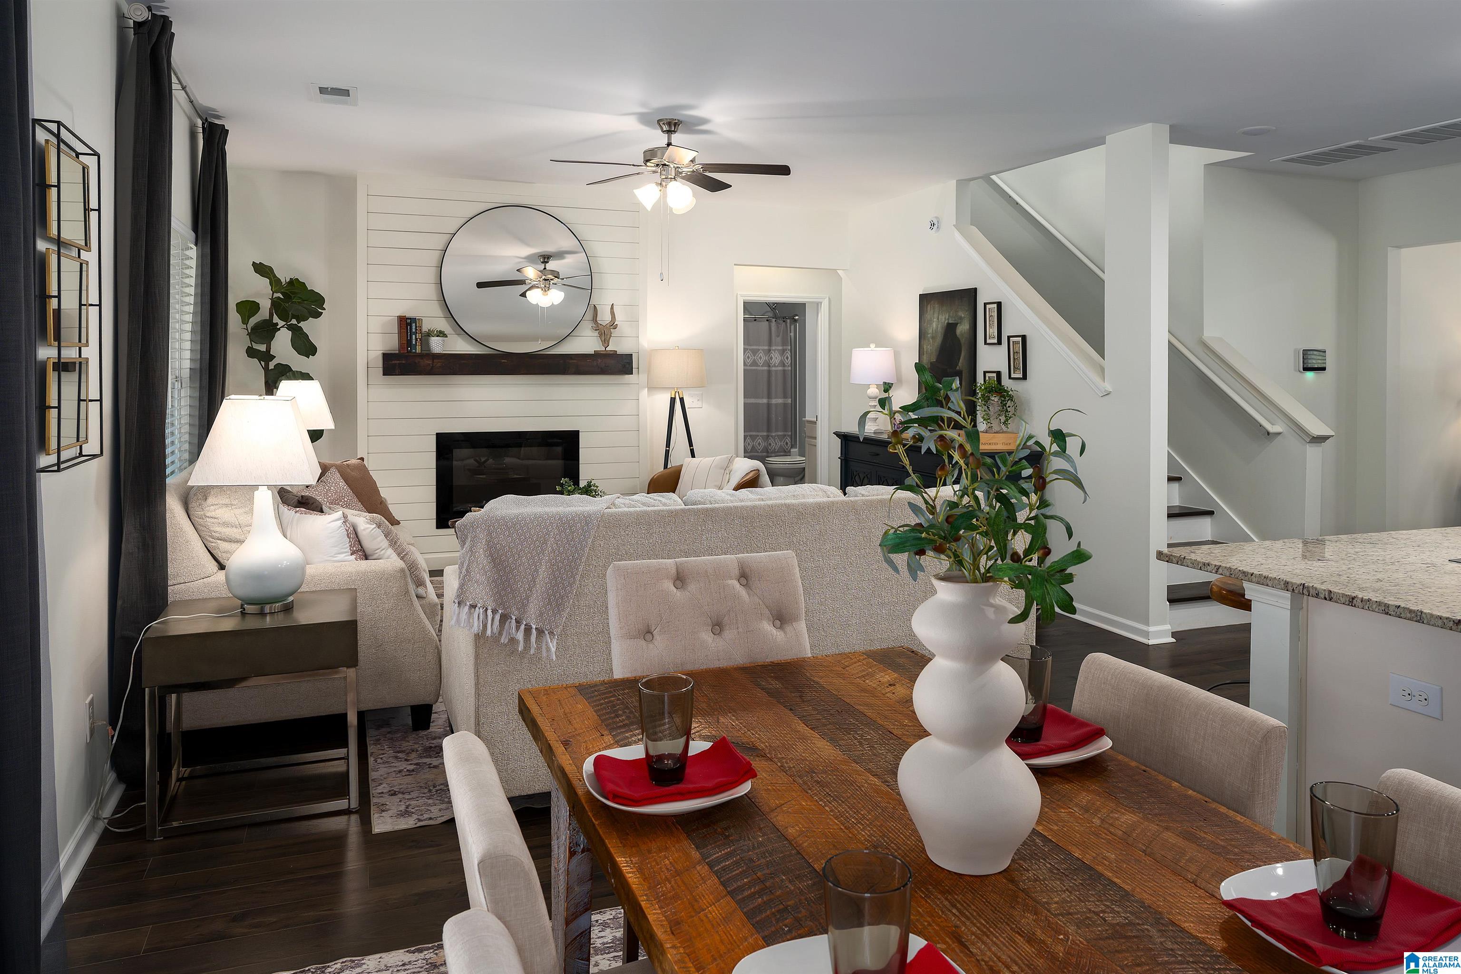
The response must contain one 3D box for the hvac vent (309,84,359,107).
[{"bbox_3d":[-1.953,-1.937,4.819,0.205,0.025,0.345,-2,5,-20],"label":"hvac vent"}]

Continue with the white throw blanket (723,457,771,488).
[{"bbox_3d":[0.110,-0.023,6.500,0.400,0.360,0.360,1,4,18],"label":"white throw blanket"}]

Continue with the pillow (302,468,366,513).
[{"bbox_3d":[-2.175,0.129,5.250,0.420,0.420,0.140,-14,-20,-25],"label":"pillow"}]

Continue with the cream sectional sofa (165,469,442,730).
[{"bbox_3d":[-1.987,0.390,4.700,1.020,0.980,2.100,-1,4,-20],"label":"cream sectional sofa"}]

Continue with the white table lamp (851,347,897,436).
[{"bbox_3d":[1.084,-0.748,7.370,0.355,0.685,0.355,0,4,0],"label":"white table lamp"}]

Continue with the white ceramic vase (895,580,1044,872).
[{"bbox_3d":[0.339,0.327,1.385,0.200,0.385,0.200,0,4,0],"label":"white ceramic vase"}]

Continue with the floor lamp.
[{"bbox_3d":[-0.373,-0.203,7.000,0.460,1.600,0.440,-2,4,-21],"label":"floor lamp"}]

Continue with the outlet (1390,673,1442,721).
[{"bbox_3d":[1.514,0.461,2.146,0.008,0.071,0.115,-2,5,-20],"label":"outlet"}]

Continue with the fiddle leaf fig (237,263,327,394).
[{"bbox_3d":[-2.814,-0.360,6.100,0.540,2.080,0.500,-2,4,-21],"label":"fiddle leaf fig"}]

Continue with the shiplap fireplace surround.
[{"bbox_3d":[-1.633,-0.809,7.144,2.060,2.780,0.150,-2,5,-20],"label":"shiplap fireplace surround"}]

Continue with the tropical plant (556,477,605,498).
[{"bbox_3d":[-0.802,0.119,5.200,0.270,0.340,0.260,-2,4,-21],"label":"tropical plant"}]

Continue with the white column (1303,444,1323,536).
[{"bbox_3d":[3.317,0.252,5.589,0.130,1.040,0.130,-2,4,-21],"label":"white column"}]

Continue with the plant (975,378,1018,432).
[{"bbox_3d":[1.622,-0.506,5.950,0.250,0.335,0.255,-1,4,-20],"label":"plant"}]

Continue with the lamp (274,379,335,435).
[{"bbox_3d":[-2.604,-0.255,5.900,0.380,0.735,0.380,-2,4,-21],"label":"lamp"}]

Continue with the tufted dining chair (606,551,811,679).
[{"bbox_3d":[0.027,0.670,2.133,0.510,0.950,0.620,-2,5,-20],"label":"tufted dining chair"}]

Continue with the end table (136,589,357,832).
[{"bbox_3d":[-1.571,0.716,3.254,0.605,0.605,0.495,-2,5,-20],"label":"end table"}]

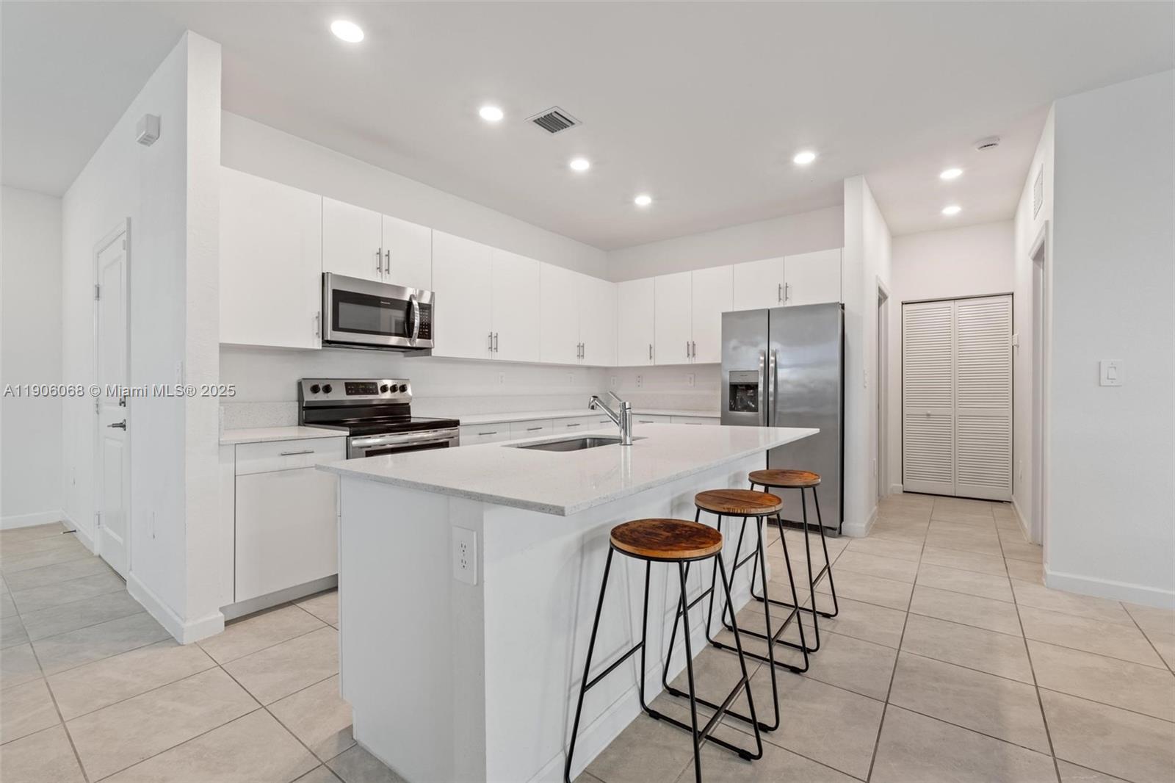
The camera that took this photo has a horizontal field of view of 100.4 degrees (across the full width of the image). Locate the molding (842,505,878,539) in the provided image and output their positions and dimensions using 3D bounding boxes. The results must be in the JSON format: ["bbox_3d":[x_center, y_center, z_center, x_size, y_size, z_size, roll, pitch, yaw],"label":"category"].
[{"bbox_3d":[2.264,1.066,4.059,0.162,0.100,0.695,0,1,37],"label":"molding"}]

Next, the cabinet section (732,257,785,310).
[{"bbox_3d":[1.550,-0.953,4.429,0.455,0.454,0.024,0,1,37],"label":"cabinet section"}]

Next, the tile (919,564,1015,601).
[{"bbox_3d":[2.227,1.130,2.903,0.442,0.010,0.450,0,1,37],"label":"tile"}]

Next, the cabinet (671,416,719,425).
[{"bbox_3d":[1.173,0.670,4.730,0.476,0.880,0.630,0,1,37],"label":"cabinet"}]

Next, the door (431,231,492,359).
[{"bbox_3d":[-0.958,-0.714,3.763,0.022,0.914,0.573,0,0,37],"label":"door"}]

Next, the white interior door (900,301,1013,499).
[{"bbox_3d":[3.795,0.071,5.058,0.885,2.002,0.035,0,0,37],"label":"white interior door"}]

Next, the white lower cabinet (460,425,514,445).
[{"bbox_3d":[-0.984,0.680,3.751,0.604,0.879,0.503,0,0,37],"label":"white lower cabinet"}]

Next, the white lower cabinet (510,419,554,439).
[{"bbox_3d":[-0.680,0.676,4.153,0.604,0.879,0.505,0,0,37],"label":"white lower cabinet"}]

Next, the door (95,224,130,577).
[{"bbox_3d":[-2.980,0.093,3.101,0.920,2.060,0.055,0,1,37],"label":"door"}]

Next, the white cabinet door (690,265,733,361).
[{"bbox_3d":[1.215,-0.731,4.737,0.416,0.914,0.022,0,0,37],"label":"white cabinet door"}]

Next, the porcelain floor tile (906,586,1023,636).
[{"bbox_3d":[1.953,1.133,2.545,0.442,0.010,0.450,0,1,37],"label":"porcelain floor tile"}]

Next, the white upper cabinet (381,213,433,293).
[{"bbox_3d":[-1.369,-0.945,3.485,0.336,0.456,0.382,0,1,37],"label":"white upper cabinet"}]

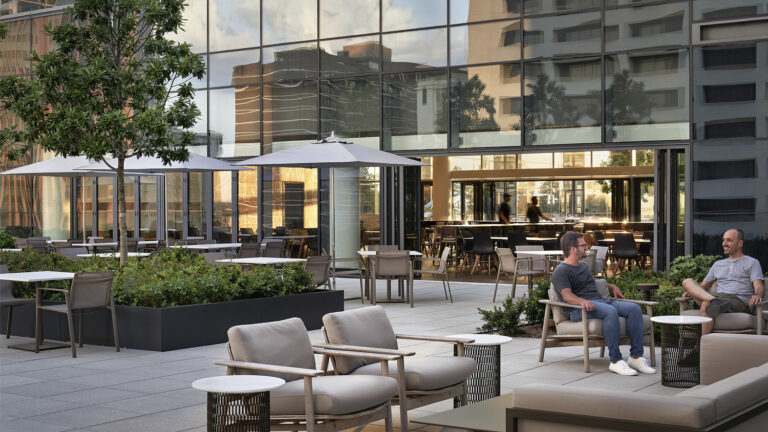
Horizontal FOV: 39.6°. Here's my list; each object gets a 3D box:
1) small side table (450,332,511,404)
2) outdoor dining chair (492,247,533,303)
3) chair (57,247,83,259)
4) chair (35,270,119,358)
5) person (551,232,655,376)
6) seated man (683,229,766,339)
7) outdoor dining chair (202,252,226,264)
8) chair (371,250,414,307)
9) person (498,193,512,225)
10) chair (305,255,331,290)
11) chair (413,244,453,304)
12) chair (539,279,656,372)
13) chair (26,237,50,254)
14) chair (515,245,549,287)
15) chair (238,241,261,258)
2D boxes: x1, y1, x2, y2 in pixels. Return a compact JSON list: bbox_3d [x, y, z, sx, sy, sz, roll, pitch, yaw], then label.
[{"bbox_3d":[0.675,1.161,7.700,0.510,0.540,0.510,0,1,0],"label":"small side table"},{"bbox_3d":[2.100,0.925,16.500,0.620,0.840,0.580,0,1,-23],"label":"outdoor dining chair"},{"bbox_3d":[-4.770,0.931,17.000,0.620,0.840,0.580,0,1,37],"label":"chair"},{"bbox_3d":[-3.150,0.986,10.980,0.630,0.840,0.580,0,1,36],"label":"chair"},{"bbox_3d":[2.100,0.788,10.080,0.620,1.270,0.950,0,0,-31],"label":"person"},{"bbox_3d":[3.350,0.781,10.450,0.720,1.280,0.880,0,0,37],"label":"seated man"},{"bbox_3d":[-2.320,0.969,15.600,0.610,0.855,0.580,0,0,37],"label":"outdoor dining chair"},{"bbox_3d":[0.120,0.964,16.700,0.580,0.855,0.610,0,0,-4],"label":"chair"},{"bbox_3d":[2.962,0.359,26.000,0.380,1.790,0.500,0,1,5],"label":"person"},{"bbox_3d":[-1.100,0.950,14.420,0.620,0.840,0.580,0,1,37],"label":"chair"},{"bbox_3d":[0.780,0.961,17.300,0.610,0.855,0.580,0,0,-4],"label":"chair"},{"bbox_3d":[2.000,1.011,10.130,0.770,0.790,0.800,0,1,-26],"label":"chair"},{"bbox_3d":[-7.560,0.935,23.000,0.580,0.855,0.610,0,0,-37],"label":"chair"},{"bbox_3d":[2.560,0.957,18.300,0.580,0.855,0.610,0,0,-14],"label":"chair"},{"bbox_3d":[-2.640,0.906,19.300,0.620,0.840,0.580,0,1,37],"label":"chair"}]

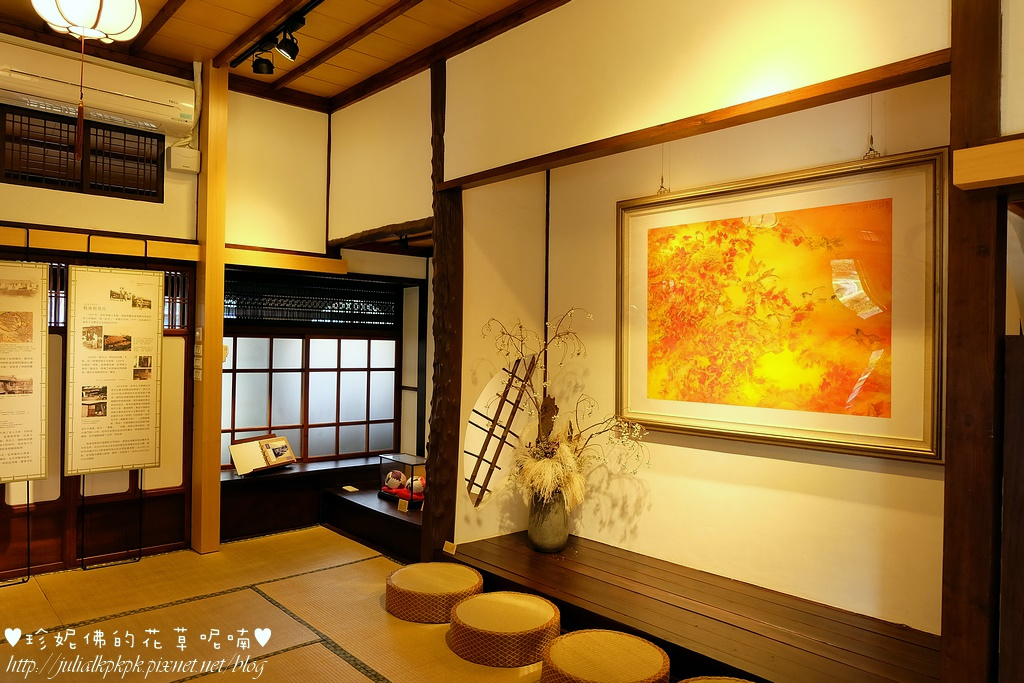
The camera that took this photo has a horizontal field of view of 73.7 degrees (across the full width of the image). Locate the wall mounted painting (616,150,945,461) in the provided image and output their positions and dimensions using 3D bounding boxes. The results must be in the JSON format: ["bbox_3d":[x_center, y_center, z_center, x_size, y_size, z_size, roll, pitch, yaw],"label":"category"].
[{"bbox_3d":[1.181,-0.147,3.327,0.059,1.270,1.641,1,0,-43],"label":"wall mounted painting"}]

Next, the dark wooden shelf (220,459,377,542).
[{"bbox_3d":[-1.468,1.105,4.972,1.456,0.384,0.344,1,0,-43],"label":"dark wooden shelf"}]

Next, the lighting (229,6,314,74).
[{"bbox_3d":[-1.356,-1.625,3.855,0.156,0.208,1.040,1,0,-43],"label":"lighting"}]

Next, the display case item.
[{"bbox_3d":[-0.687,0.903,4.443,0.195,0.299,0.416,1,0,-43],"label":"display case item"}]

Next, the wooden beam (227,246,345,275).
[{"bbox_3d":[-1.515,-0.544,4.669,0.877,0.100,0.045,1,0,-43],"label":"wooden beam"}]

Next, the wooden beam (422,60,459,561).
[{"bbox_3d":[-0.417,-0.154,4.003,0.149,2.925,0.149,1,0,-43],"label":"wooden beam"}]

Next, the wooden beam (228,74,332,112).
[{"bbox_3d":[-1.581,-1.671,4.653,0.728,0.116,0.091,1,0,-43],"label":"wooden beam"}]

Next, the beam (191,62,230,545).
[{"bbox_3d":[-1.875,-0.224,4.235,0.117,3.022,0.160,1,0,-43],"label":"beam"}]

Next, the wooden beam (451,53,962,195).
[{"bbox_3d":[0.486,-0.885,3.073,0.111,0.044,2.613,1,0,-43],"label":"wooden beam"}]

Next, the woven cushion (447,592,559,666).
[{"bbox_3d":[-0.028,1.244,2.976,0.473,0.133,0.473,1,0,0],"label":"woven cushion"}]

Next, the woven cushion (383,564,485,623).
[{"bbox_3d":[-0.382,1.241,3.396,0.478,0.131,0.478,1,0,0],"label":"woven cushion"}]

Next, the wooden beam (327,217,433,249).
[{"bbox_3d":[-0.865,-0.689,4.473,0.104,0.098,1.196,1,0,-43],"label":"wooden beam"}]

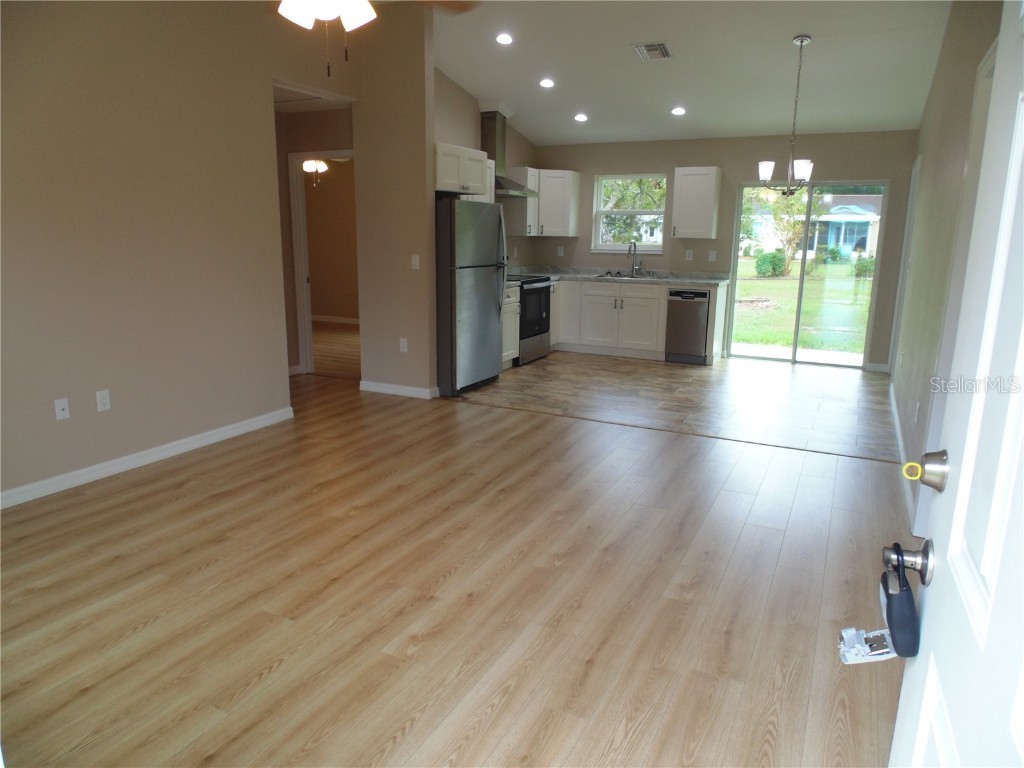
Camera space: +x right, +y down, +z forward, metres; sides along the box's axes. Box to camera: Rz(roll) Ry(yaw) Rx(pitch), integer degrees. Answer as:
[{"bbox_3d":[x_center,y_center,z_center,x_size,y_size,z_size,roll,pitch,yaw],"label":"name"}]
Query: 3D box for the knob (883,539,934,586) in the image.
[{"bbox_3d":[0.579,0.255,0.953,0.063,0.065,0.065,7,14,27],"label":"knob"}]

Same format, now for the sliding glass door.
[{"bbox_3d":[3.202,-1.193,7.190,1.442,1.966,0.100,7,14,27],"label":"sliding glass door"}]

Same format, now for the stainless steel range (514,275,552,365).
[{"bbox_3d":[-0.011,-0.749,7.456,0.690,0.920,0.760,7,14,27],"label":"stainless steel range"}]

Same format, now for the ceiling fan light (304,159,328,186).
[{"bbox_3d":[-2.427,-2.622,8.050,0.330,0.360,0.330,7,14,27],"label":"ceiling fan light"}]

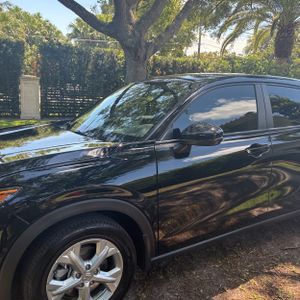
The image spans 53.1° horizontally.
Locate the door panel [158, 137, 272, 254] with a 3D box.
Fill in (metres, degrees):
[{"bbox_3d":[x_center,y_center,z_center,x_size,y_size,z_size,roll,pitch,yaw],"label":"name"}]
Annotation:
[{"bbox_3d":[0.515,0.268,2.284,1.170,0.740,0.170,-4,10,-35],"label":"door panel"}]

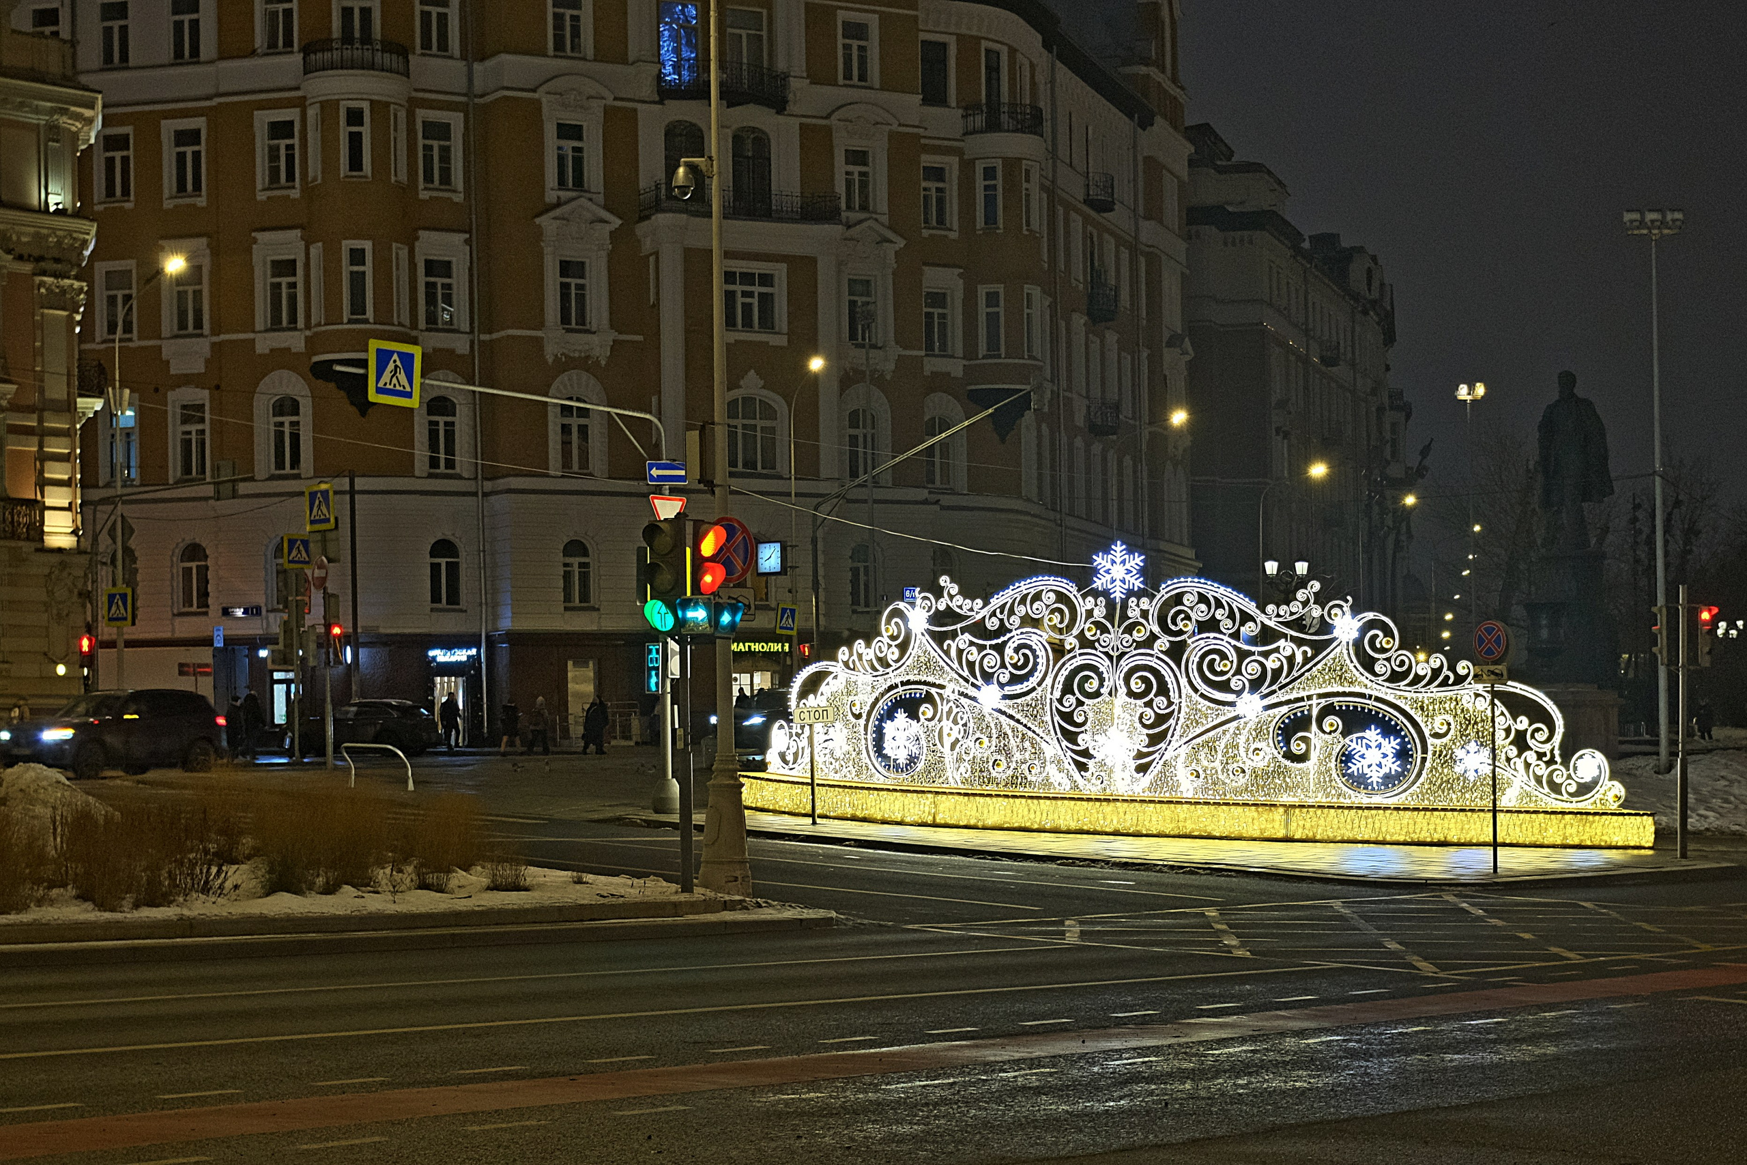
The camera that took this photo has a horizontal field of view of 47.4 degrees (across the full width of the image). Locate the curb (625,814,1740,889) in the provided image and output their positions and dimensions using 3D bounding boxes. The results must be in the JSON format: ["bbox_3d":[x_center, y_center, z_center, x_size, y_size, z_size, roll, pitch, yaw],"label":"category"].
[{"bbox_3d":[2.600,2.940,21.500,13.000,0.200,4.500,-1,-2,14],"label":"curb"}]

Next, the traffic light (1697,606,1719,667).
[{"bbox_3d":[9.347,0.604,22.300,0.200,0.690,0.190,-3,-2,44],"label":"traffic light"}]

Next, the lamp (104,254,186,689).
[{"bbox_3d":[-16.835,-1.687,46.000,1.900,11.800,0.500,-2,-2,28],"label":"lamp"}]

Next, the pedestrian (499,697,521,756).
[{"bbox_3d":[-10.584,4.183,58.000,0.620,1.690,0.500,0,-3,0],"label":"pedestrian"}]

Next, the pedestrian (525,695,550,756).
[{"bbox_3d":[-9.808,4.183,58.000,0.650,1.710,0.500,0,-3,-10],"label":"pedestrian"}]

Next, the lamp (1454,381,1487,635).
[{"bbox_3d":[18.308,-0.606,61.000,1.000,11.100,0.700,-1,-2,18],"label":"lamp"}]

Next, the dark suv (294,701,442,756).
[{"bbox_3d":[-14.918,4.276,58.300,4.500,1.660,1.840,0,-3,5],"label":"dark suv"}]

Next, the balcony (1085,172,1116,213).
[{"bbox_3d":[7.801,-13.406,68.500,0.650,1.150,1.400,-2,-2,28],"label":"balcony"}]

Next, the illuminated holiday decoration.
[{"bbox_3d":[4.459,1.485,28.700,12.500,3.850,2.000,-1,-3,17],"label":"illuminated holiday decoration"}]

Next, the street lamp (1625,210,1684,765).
[{"bbox_3d":[16.102,-1.897,41.000,1.200,11.650,0.500,-1,-2,6],"label":"street lamp"}]

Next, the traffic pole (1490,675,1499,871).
[{"bbox_3d":[6.024,1.899,19.300,0.070,1.950,0.070,-1,-2,0],"label":"traffic pole"}]

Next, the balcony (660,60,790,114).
[{"bbox_3d":[-4.680,-15.524,62.300,4.300,1.300,1.150,1,-3,-22],"label":"balcony"}]

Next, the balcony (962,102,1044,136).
[{"bbox_3d":[4.357,-15.476,66.500,2.800,1.050,1.250,2,-3,-42],"label":"balcony"}]

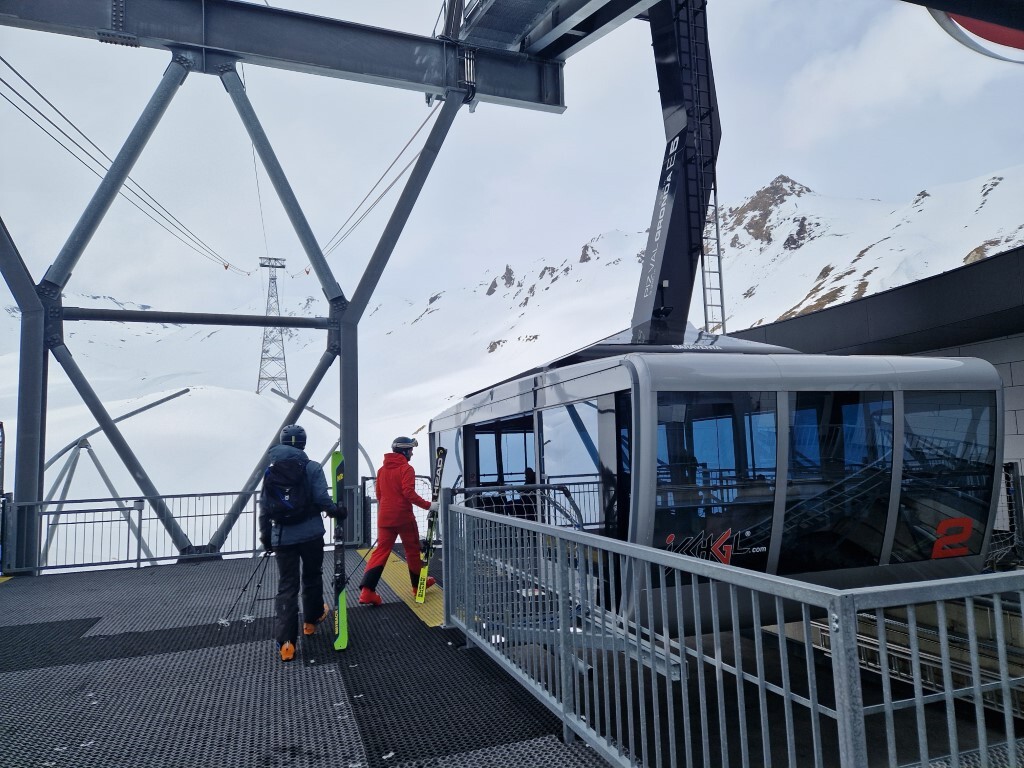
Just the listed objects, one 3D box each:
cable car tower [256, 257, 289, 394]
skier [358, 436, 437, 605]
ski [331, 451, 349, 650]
[{"bbox_3d":[-122.942,-29.064,350.000,15.300,70.500,14.000,0,-6,-19],"label":"cable car tower"},{"bbox_3d":[-1.323,1.517,7.778,0.830,1.820,0.570,1,-7,-28],"label":"skier"},{"bbox_3d":[-1.425,1.387,5.636,0.110,1.640,0.120,-1,-6,-8],"label":"ski"}]

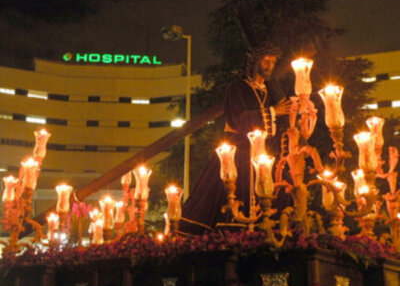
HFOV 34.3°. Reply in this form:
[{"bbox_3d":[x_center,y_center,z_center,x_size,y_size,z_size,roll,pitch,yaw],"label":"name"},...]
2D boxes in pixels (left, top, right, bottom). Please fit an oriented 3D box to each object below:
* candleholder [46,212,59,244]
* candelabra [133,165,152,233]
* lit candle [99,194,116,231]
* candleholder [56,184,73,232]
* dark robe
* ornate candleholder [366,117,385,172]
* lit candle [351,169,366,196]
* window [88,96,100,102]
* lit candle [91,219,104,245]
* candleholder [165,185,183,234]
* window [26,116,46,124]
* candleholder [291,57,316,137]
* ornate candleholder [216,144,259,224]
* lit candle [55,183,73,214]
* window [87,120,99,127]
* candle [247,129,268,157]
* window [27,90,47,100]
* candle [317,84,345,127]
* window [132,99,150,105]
[{"bbox_3d":[-1.635,0.937,7.200,0.125,0.330,0.125,1,-12,0],"label":"candleholder"},{"bbox_3d":[-0.555,0.546,6.250,0.180,0.640,0.180,1,-13,0],"label":"candelabra"},{"bbox_3d":[-0.943,0.709,6.600,0.170,0.330,0.170,1,-13,0],"label":"lit candle"},{"bbox_3d":[-1.339,0.637,6.400,0.155,0.470,0.155,1,-12,0],"label":"candleholder"},{"bbox_3d":[0.289,0.169,5.700,0.750,1.350,0.620,-9,-16,38],"label":"dark robe"},{"bbox_3d":[1.506,0.017,5.550,0.155,0.490,0.155,1,-12,0],"label":"ornate candleholder"},{"bbox_3d":[1.503,0.377,6.100,0.150,0.255,0.150,1,-12,0],"label":"lit candle"},{"bbox_3d":[-14.694,-6.071,90.000,1.580,0.850,0.150,2,-14,-3],"label":"window"},{"bbox_3d":[-1.236,1.079,7.800,0.165,0.298,0.165,1,-13,0],"label":"lit candle"},{"bbox_3d":[-0.246,0.617,6.000,0.168,0.440,0.168,1,-12,0],"label":"candleholder"},{"bbox_3d":[-22.269,-3.060,88.000,2.650,0.900,0.150,6,-14,-18],"label":"window"},{"bbox_3d":[0.737,-0.315,4.600,0.180,0.570,0.180,1,-12,0],"label":"candleholder"},{"bbox_3d":[0.281,0.308,4.900,0.310,0.590,0.180,1,-12,0],"label":"ornate candleholder"},{"bbox_3d":[-1.339,0.549,6.400,0.155,0.275,0.155,1,-12,0],"label":"lit candle"},{"bbox_3d":[-15.225,-2.694,92.000,1.680,0.880,0.150,2,-12,-2],"label":"window"},{"bbox_3d":[0.443,0.029,4.950,0.155,0.265,0.155,1,-12,0],"label":"candle"},{"bbox_3d":[-22.176,-6.565,88.500,2.650,0.920,0.150,6,-14,-18],"label":"window"},{"bbox_3d":[0.894,-0.249,4.400,0.165,0.270,0.165,1,-12,0],"label":"candle"},{"bbox_3d":[-8.371,-5.864,92.000,2.500,0.850,0.150,2,-12,-2],"label":"window"}]

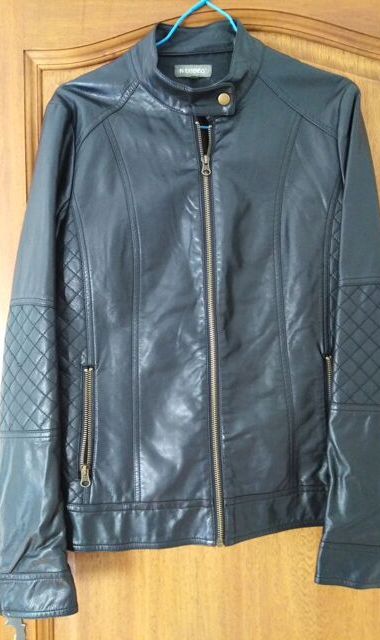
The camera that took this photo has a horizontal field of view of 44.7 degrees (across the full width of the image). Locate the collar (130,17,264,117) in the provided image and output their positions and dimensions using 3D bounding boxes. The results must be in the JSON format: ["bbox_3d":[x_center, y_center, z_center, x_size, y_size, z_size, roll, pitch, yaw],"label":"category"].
[{"bbox_3d":[0.010,-0.338,0.620,0.172,0.150,0.085,-1,1,-2],"label":"collar"}]

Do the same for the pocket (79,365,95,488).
[{"bbox_3d":[-0.130,0.135,0.582,0.016,0.152,0.008,2,1,11],"label":"pocket"}]

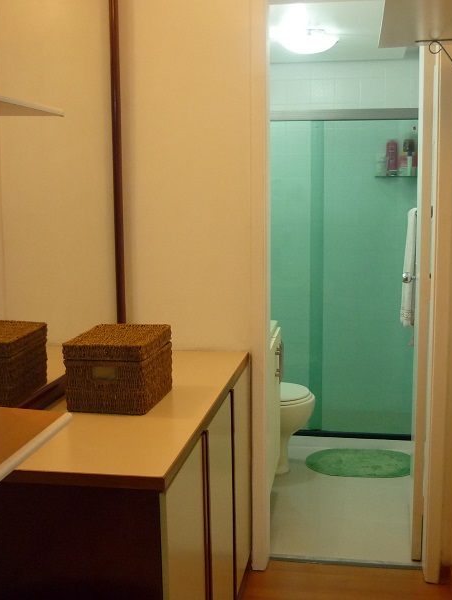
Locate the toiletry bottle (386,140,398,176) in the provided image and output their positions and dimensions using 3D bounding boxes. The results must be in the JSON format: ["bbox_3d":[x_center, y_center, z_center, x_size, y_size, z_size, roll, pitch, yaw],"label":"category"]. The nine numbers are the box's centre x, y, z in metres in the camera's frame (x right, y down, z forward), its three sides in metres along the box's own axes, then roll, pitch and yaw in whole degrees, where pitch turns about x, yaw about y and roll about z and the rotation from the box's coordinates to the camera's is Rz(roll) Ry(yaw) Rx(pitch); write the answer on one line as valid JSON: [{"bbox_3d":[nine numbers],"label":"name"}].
[{"bbox_3d":[1.022,-0.869,4.681,0.067,0.222,0.053,1,8,10],"label":"toiletry bottle"}]

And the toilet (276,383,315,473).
[{"bbox_3d":[0.208,0.668,4.022,0.530,0.420,0.370,1,8,10],"label":"toilet"}]

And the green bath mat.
[{"bbox_3d":[0.728,0.860,4.068,0.600,0.020,0.430,1,8,10],"label":"green bath mat"}]

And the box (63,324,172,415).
[{"bbox_3d":[-0.304,0.197,2.226,0.228,0.197,0.299,1,8,10],"label":"box"}]

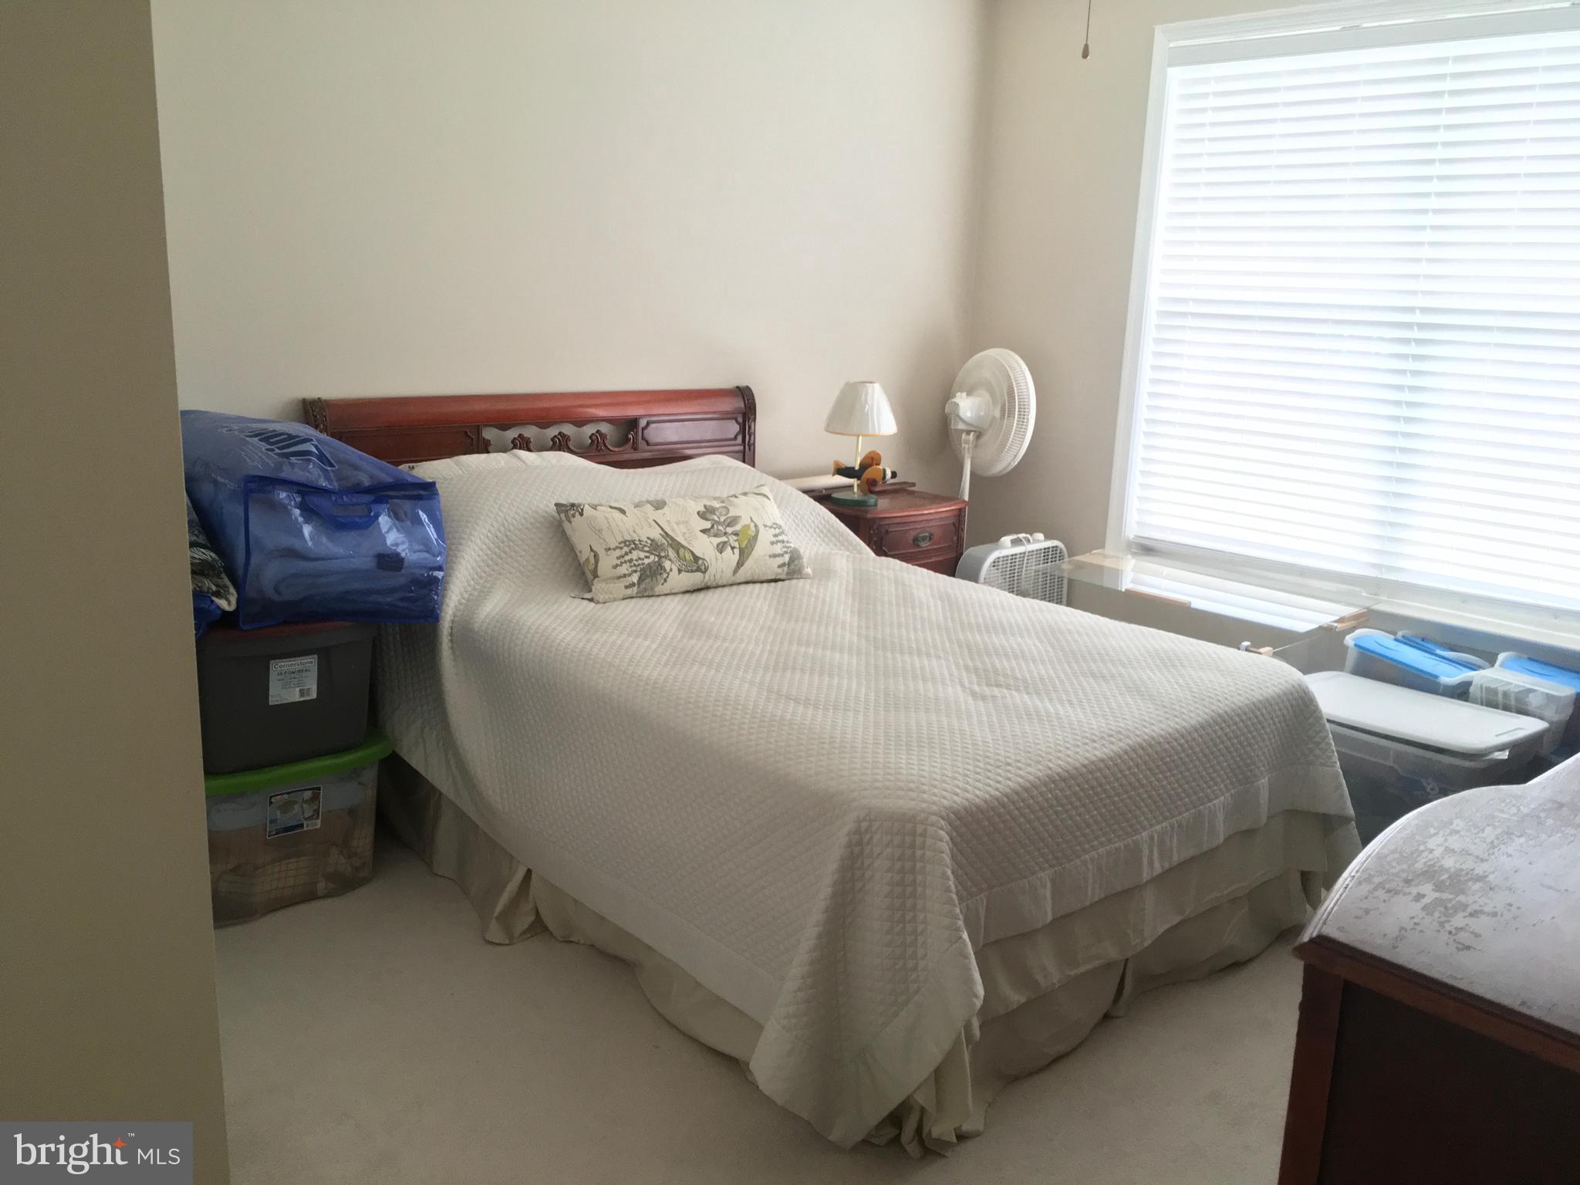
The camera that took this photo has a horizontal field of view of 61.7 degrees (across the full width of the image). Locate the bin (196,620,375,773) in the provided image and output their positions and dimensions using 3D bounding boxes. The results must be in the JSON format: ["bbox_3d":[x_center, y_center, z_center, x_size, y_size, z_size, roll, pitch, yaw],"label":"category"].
[{"bbox_3d":[-1.299,0.185,3.176,0.422,0.280,0.579,-9,16,-40],"label":"bin"}]

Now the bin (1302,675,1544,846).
[{"bbox_3d":[1.704,0.501,3.761,0.493,0.357,0.636,-9,16,-40],"label":"bin"}]

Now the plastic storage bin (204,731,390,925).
[{"bbox_3d":[-1.303,0.506,3.240,0.465,0.375,0.601,-9,16,-40],"label":"plastic storage bin"}]

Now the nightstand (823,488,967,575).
[{"bbox_3d":[0.300,0.045,4.722,0.458,0.736,0.572,13,17,42],"label":"nightstand"}]

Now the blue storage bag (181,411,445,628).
[{"bbox_3d":[-1.200,-0.190,3.164,0.529,0.472,0.572,-6,15,-31],"label":"blue storage bag"}]

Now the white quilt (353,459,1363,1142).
[{"bbox_3d":[0.060,0.205,3.294,1.602,0.915,1.966,-9,16,-40],"label":"white quilt"}]

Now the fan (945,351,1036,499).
[{"bbox_3d":[0.710,-0.264,4.928,0.410,1.277,0.450,-6,15,-31],"label":"fan"}]

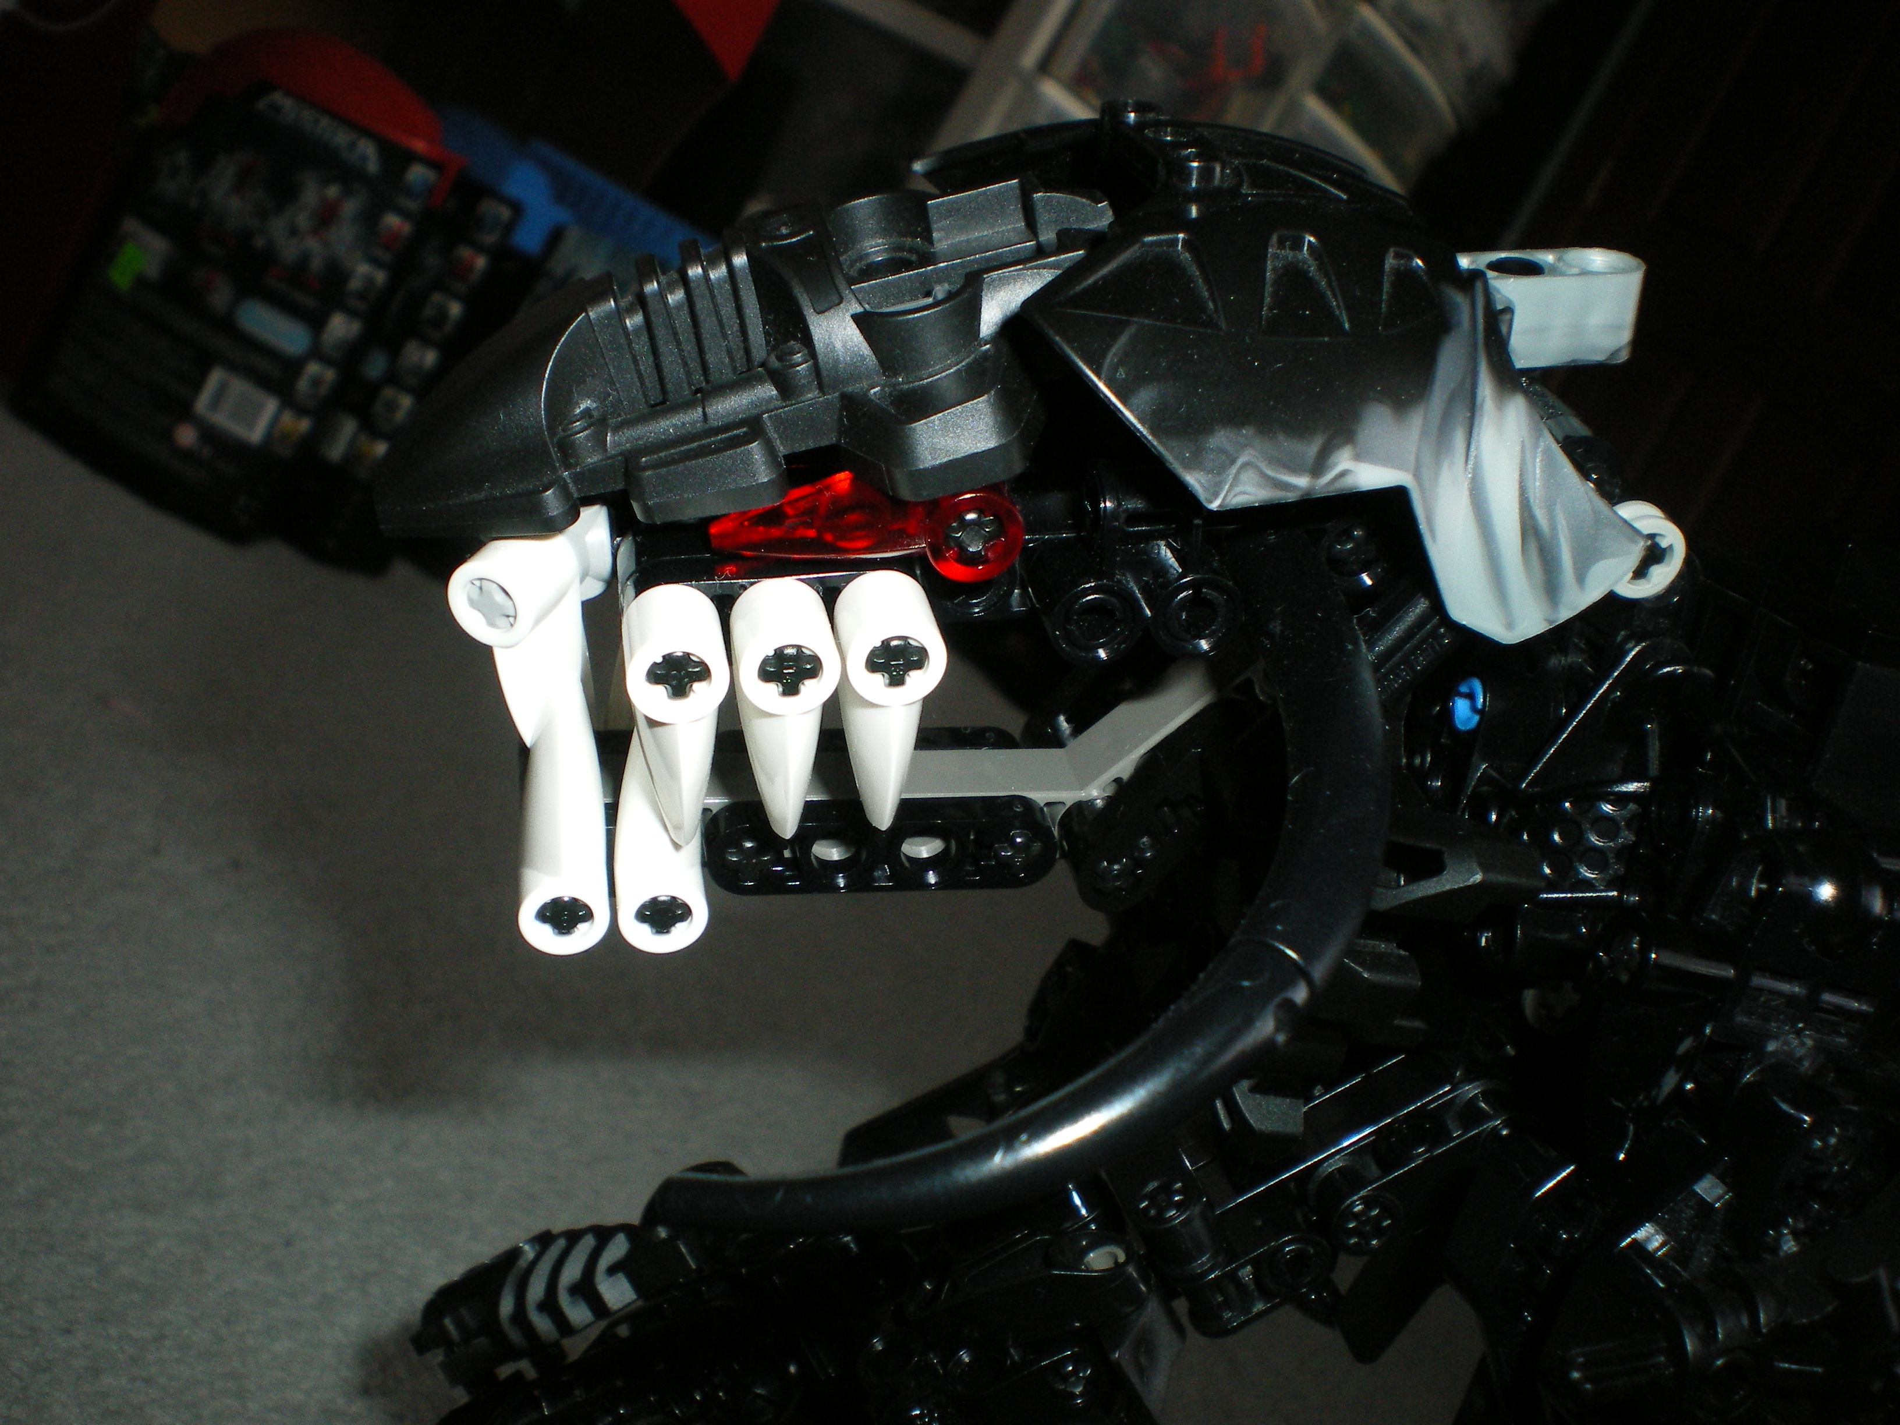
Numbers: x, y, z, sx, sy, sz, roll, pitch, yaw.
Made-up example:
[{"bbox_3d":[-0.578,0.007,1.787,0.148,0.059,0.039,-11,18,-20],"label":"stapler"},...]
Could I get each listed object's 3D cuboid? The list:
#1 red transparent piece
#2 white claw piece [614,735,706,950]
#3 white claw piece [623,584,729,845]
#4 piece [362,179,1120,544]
[{"bbox_3d":[-0.007,-0.015,0.149,0.023,0.007,0.008,-2,32,-12],"label":"red transparent piece"},{"bbox_3d":[-0.024,0.008,0.162,0.007,0.023,0.008,-1,32,-12],"label":"white claw piece"},{"bbox_3d":[-0.020,0.002,0.149,0.007,0.023,0.008,-5,33,-10],"label":"white claw piece"},{"bbox_3d":[-0.015,-0.028,0.151,0.063,0.019,0.024,-16,49,-7],"label":"piece"}]

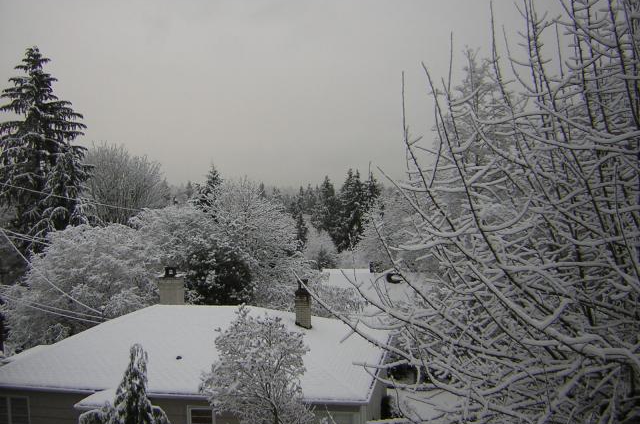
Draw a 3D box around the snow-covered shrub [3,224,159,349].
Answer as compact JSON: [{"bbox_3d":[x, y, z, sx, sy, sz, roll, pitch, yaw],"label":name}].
[{"bbox_3d":[-11.854,3.919,33.047,7.700,6.600,7.000,0,1,0],"label":"snow-covered shrub"}]

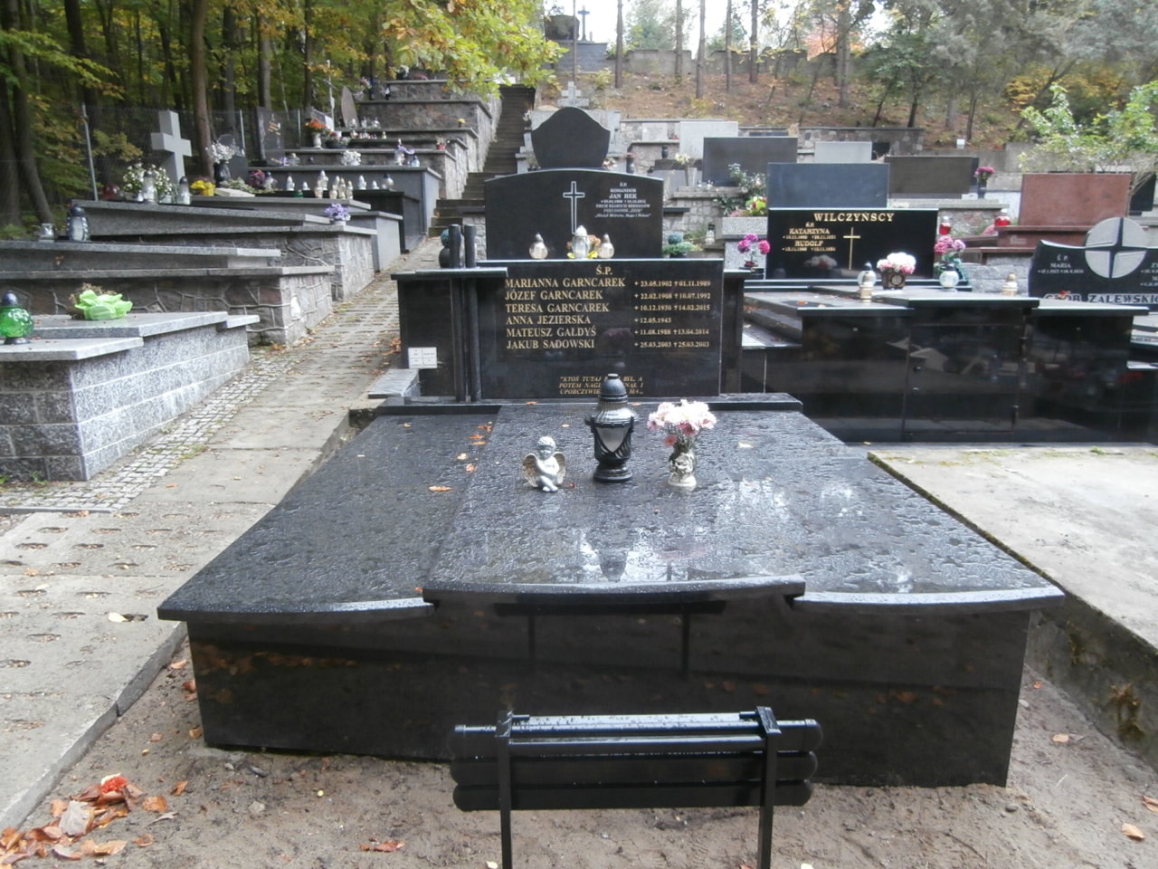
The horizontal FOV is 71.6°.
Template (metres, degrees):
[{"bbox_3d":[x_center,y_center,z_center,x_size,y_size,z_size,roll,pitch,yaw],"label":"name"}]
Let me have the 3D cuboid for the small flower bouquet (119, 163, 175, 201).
[{"bbox_3d":[-4.885,-2.849,9.080,0.530,0.430,0.470,-5,14,-18],"label":"small flower bouquet"}]

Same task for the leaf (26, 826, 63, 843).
[{"bbox_3d":[-1.325,0.988,1.991,0.088,0.022,0.050,-1,13,-1],"label":"leaf"}]

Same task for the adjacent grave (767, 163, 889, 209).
[{"bbox_3d":[2.339,-2.288,7.534,1.120,0.530,0.100,-1,13,-1],"label":"adjacent grave"}]

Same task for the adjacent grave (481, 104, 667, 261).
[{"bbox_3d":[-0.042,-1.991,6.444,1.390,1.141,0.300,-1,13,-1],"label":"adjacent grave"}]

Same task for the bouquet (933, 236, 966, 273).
[{"bbox_3d":[2.823,-1.350,6.102,0.250,0.309,0.220,-1,13,-1],"label":"bouquet"}]

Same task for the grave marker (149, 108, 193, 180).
[{"bbox_3d":[-5.215,-3.668,10.319,0.180,1.020,0.540,2,13,12],"label":"grave marker"}]

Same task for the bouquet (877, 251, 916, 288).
[{"bbox_3d":[2.341,-1.212,5.927,0.296,0.262,0.240,-1,13,-1],"label":"bouquet"}]

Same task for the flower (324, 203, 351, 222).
[{"bbox_3d":[-2.755,-2.514,9.106,0.290,0.220,0.280,-1,13,-1],"label":"flower"}]

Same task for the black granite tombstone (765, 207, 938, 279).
[{"bbox_3d":[1.929,-1.347,5.701,1.210,0.490,0.090,-1,13,-3],"label":"black granite tombstone"}]

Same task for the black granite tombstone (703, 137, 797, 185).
[{"bbox_3d":[2.091,-3.367,9.845,1.150,0.560,0.100,-1,13,-1],"label":"black granite tombstone"}]

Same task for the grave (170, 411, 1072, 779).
[{"bbox_3d":[0.081,0.453,3.594,2.541,0.650,2.619,-1,13,-1],"label":"grave"}]

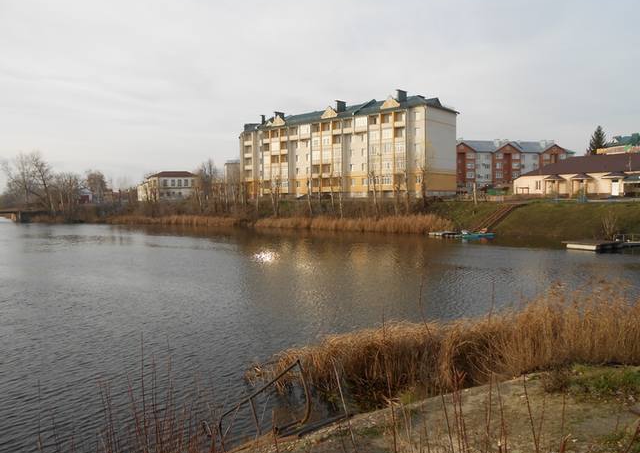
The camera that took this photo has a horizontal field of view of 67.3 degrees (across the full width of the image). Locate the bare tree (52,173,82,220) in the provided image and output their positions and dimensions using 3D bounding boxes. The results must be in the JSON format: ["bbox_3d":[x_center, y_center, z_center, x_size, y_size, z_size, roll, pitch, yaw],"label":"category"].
[{"bbox_3d":[-54.674,-6.714,104.000,6.500,10.390,6.500,-1,4,0],"label":"bare tree"}]

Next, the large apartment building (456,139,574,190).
[{"bbox_3d":[58.000,-18.828,153.000,40.000,17.600,14.000,-1,4,-5],"label":"large apartment building"}]

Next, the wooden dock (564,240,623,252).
[{"bbox_3d":[25.700,1.681,45.700,5.000,0.550,3.300,-4,5,-41],"label":"wooden dock"}]

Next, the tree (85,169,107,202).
[{"bbox_3d":[-61.699,-11.000,132.000,6.100,9.340,6.100,-1,4,0],"label":"tree"}]

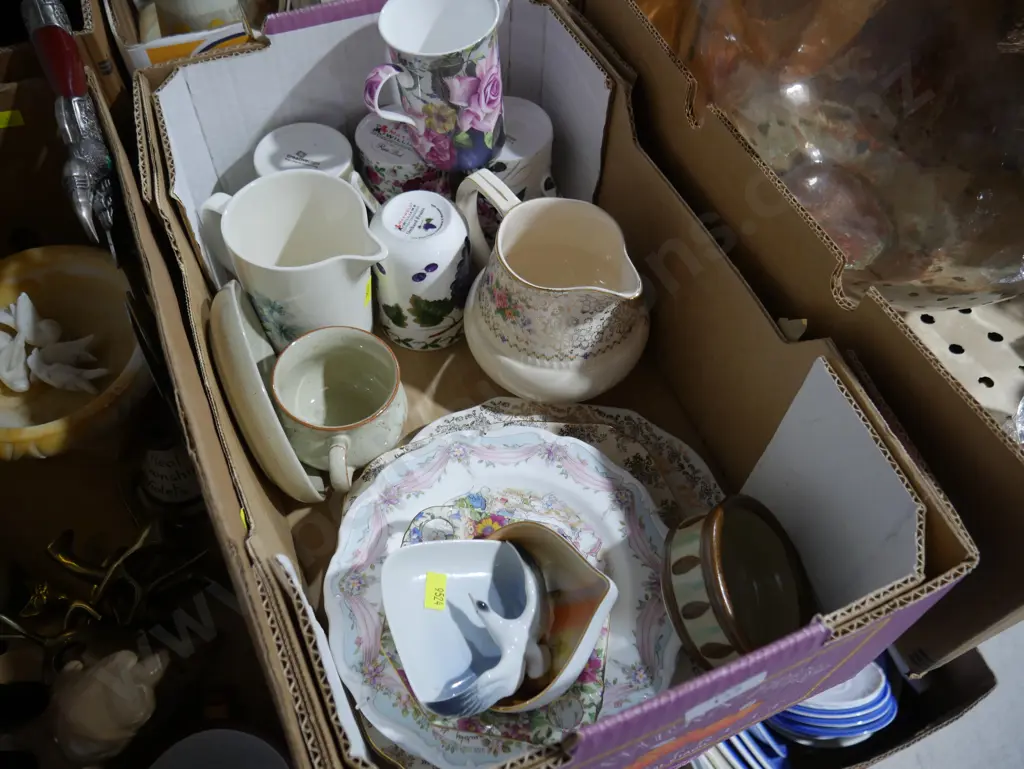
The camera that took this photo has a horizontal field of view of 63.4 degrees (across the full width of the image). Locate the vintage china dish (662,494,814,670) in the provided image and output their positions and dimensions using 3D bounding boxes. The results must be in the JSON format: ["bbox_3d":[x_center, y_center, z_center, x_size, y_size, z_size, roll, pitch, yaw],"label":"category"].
[{"bbox_3d":[0.137,0.123,0.507,0.106,0.037,0.106,28,50,-30],"label":"vintage china dish"}]

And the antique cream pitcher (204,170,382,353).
[{"bbox_3d":[-0.157,-0.087,0.627,0.153,0.111,0.099,20,58,10],"label":"antique cream pitcher"}]

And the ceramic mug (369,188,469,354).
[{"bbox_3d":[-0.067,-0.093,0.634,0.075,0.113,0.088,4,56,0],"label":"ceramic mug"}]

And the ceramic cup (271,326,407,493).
[{"bbox_3d":[-0.132,0.026,0.643,0.100,0.083,0.122,-5,57,-8],"label":"ceramic cup"}]

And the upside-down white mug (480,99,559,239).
[{"bbox_3d":[0.003,-0.166,0.690,0.092,0.105,0.074,36,62,19],"label":"upside-down white mug"}]

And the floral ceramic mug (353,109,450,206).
[{"bbox_3d":[-0.083,-0.169,0.688,0.072,0.105,0.086,30,60,16],"label":"floral ceramic mug"}]

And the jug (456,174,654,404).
[{"bbox_3d":[0.022,-0.084,0.686,0.184,0.155,0.152,38,61,19],"label":"jug"}]

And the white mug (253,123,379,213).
[{"bbox_3d":[-0.170,-0.167,0.757,0.113,0.100,0.085,17,57,7],"label":"white mug"}]

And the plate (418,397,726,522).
[{"bbox_3d":[0.026,0.137,0.618,0.294,0.028,0.294,2,56,-3],"label":"plate"}]

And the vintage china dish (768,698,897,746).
[{"bbox_3d":[0.252,0.260,0.659,0.110,0.031,0.110,-5,18,2],"label":"vintage china dish"}]

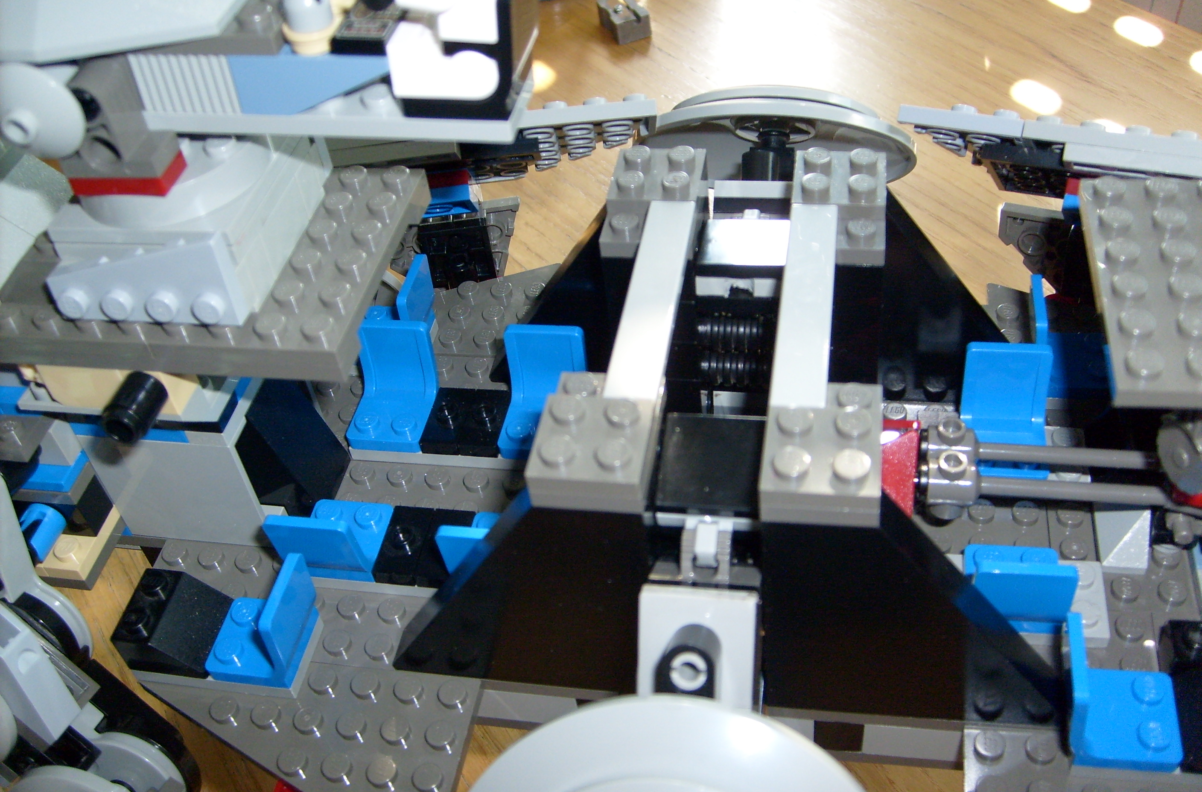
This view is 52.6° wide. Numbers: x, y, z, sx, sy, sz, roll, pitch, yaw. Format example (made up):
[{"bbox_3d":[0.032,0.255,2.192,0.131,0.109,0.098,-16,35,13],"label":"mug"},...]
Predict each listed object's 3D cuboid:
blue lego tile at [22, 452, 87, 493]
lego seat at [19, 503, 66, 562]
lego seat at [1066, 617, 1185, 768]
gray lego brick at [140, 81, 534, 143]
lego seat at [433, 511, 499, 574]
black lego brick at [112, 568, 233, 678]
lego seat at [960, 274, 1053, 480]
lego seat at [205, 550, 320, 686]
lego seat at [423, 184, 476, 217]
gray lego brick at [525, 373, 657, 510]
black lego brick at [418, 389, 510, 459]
[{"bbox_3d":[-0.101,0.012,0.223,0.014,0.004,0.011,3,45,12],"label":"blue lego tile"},{"bbox_3d":[-0.115,0.028,0.247,0.008,0.008,0.009,3,47,12],"label":"lego seat"},{"bbox_3d":[0.076,0.043,0.178,0.019,0.018,0.016,3,45,12],"label":"lego seat"},{"bbox_3d":[-0.036,-0.042,0.169,0.056,0.005,0.016,6,45,15],"label":"gray lego brick"},{"bbox_3d":[-0.018,0.024,0.214,0.016,0.018,0.019,3,45,12],"label":"lego seat"},{"bbox_3d":[-0.075,0.040,0.214,0.016,0.011,0.016,3,45,12],"label":"black lego brick"},{"bbox_3d":[0.074,0.004,0.221,0.016,0.018,0.019,3,45,12],"label":"lego seat"},{"bbox_3d":[-0.060,0.039,0.213,0.018,0.019,0.016,3,45,11],"label":"lego seat"},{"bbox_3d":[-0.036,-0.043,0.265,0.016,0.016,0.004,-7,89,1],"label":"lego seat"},{"bbox_3d":[0.000,0.005,0.176,0.016,0.008,0.024,3,45,11],"label":"gray lego brick"},{"bbox_3d":[-0.027,0.005,0.248,0.016,0.005,0.016,3,45,12],"label":"black lego brick"}]

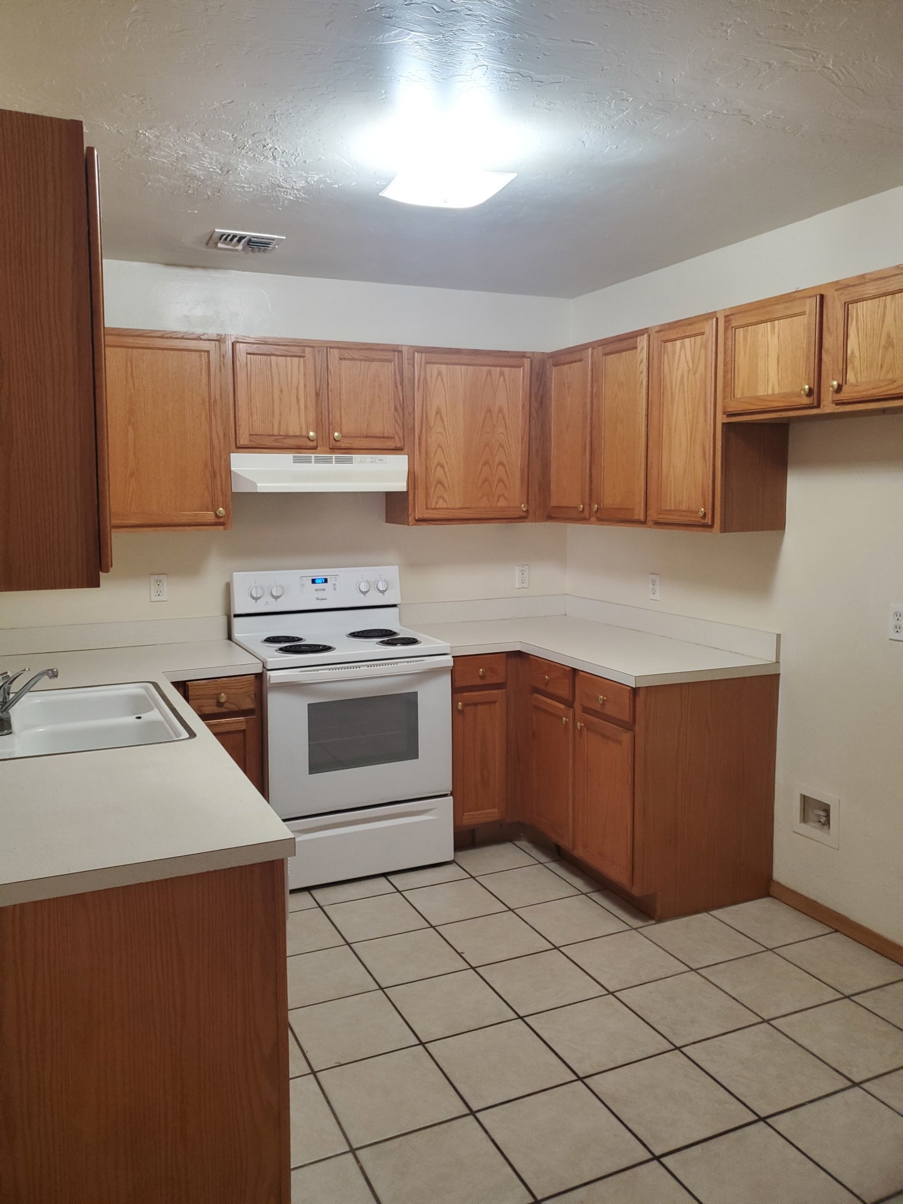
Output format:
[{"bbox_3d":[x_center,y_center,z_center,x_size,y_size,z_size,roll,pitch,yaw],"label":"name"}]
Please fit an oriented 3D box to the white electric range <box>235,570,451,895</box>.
[{"bbox_3d":[-0.468,0.477,3.787,0.755,1.187,0.680,-3,8,-25],"label":"white electric range"}]

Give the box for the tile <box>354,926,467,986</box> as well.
[{"bbox_3d":[-0.133,1.175,2.997,0.304,0.010,0.304,-3,8,-25],"label":"tile"}]

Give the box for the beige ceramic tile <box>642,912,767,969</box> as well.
[{"bbox_3d":[0.850,1.161,3.095,0.304,0.012,0.304,-3,7,-25],"label":"beige ceramic tile"}]

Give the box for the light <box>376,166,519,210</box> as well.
[{"bbox_3d":[-0.019,-1.212,2.634,0.315,0.115,0.315,-3,7,-25],"label":"light"}]

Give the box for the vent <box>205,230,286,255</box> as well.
[{"bbox_3d":[-0.773,-1.336,3.396,0.260,0.020,0.255,-3,7,-25],"label":"vent"}]

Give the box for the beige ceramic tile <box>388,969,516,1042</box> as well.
[{"bbox_3d":[-0.003,1.210,2.714,0.305,0.010,0.305,-3,7,-25],"label":"beige ceramic tile"}]

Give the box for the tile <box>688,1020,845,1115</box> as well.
[{"bbox_3d":[0.833,1.242,2.411,0.305,0.010,0.305,-3,7,-25],"label":"tile"}]

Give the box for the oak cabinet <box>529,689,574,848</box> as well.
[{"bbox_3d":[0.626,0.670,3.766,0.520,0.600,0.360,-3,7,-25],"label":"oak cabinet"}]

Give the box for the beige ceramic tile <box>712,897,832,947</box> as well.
[{"bbox_3d":[1.135,1.147,3.226,0.304,0.012,0.304,-3,7,-25],"label":"beige ceramic tile"}]

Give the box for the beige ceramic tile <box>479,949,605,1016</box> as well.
[{"bbox_3d":[0.283,1.192,2.845,0.304,0.010,0.304,-3,8,-25],"label":"beige ceramic tile"}]

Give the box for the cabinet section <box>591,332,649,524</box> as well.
[{"bbox_3d":[0.810,-0.685,3.680,0.300,0.714,0.361,-3,7,-24],"label":"cabinet section"}]

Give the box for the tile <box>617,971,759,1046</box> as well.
[{"bbox_3d":[0.698,1.205,2.680,0.304,0.012,0.304,-3,7,-25],"label":"tile"}]

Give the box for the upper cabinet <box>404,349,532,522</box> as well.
[{"bbox_3d":[0.032,-0.730,4.091,0.610,0.750,0.315,-3,8,-25],"label":"upper cabinet"}]

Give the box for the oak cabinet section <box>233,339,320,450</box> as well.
[{"bbox_3d":[-0.760,-0.832,3.744,0.327,0.408,0.300,-3,7,-24],"label":"oak cabinet section"}]

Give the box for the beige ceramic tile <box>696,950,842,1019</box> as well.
[{"bbox_3d":[0.985,1.193,2.826,0.305,0.010,0.305,-3,7,-25],"label":"beige ceramic tile"}]

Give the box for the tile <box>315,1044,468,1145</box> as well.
[{"bbox_3d":[-0.157,1.246,2.284,0.304,0.012,0.304,-3,7,-25],"label":"tile"}]

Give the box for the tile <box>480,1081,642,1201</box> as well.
[{"bbox_3d":[0.262,1.277,2.149,0.304,0.010,0.304,-3,8,-25],"label":"tile"}]

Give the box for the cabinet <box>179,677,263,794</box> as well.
[{"bbox_3d":[-1.001,0.669,3.615,0.372,0.863,0.630,-3,7,-25],"label":"cabinet"}]

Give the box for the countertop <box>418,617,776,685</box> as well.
[{"bbox_3d":[0.473,0.187,3.781,0.943,0.037,1.443,-3,8,-25],"label":"countertop"}]

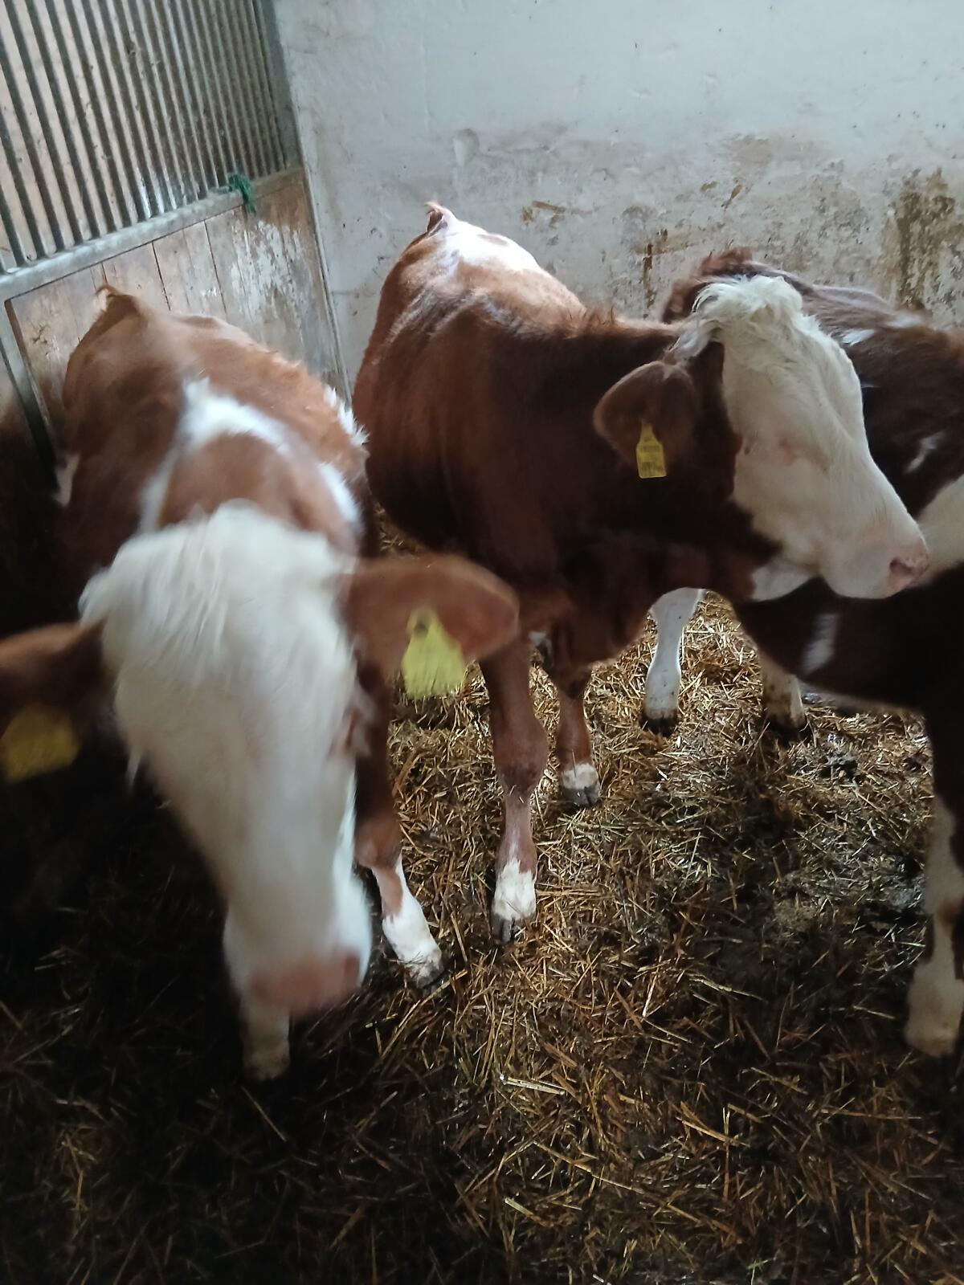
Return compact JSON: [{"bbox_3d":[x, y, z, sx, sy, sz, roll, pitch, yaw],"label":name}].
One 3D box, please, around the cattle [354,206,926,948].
[{"bbox_3d":[0.125,-0.180,2.030,0.600,1.230,1.530,-14,31,-12],"label":"cattle"}]

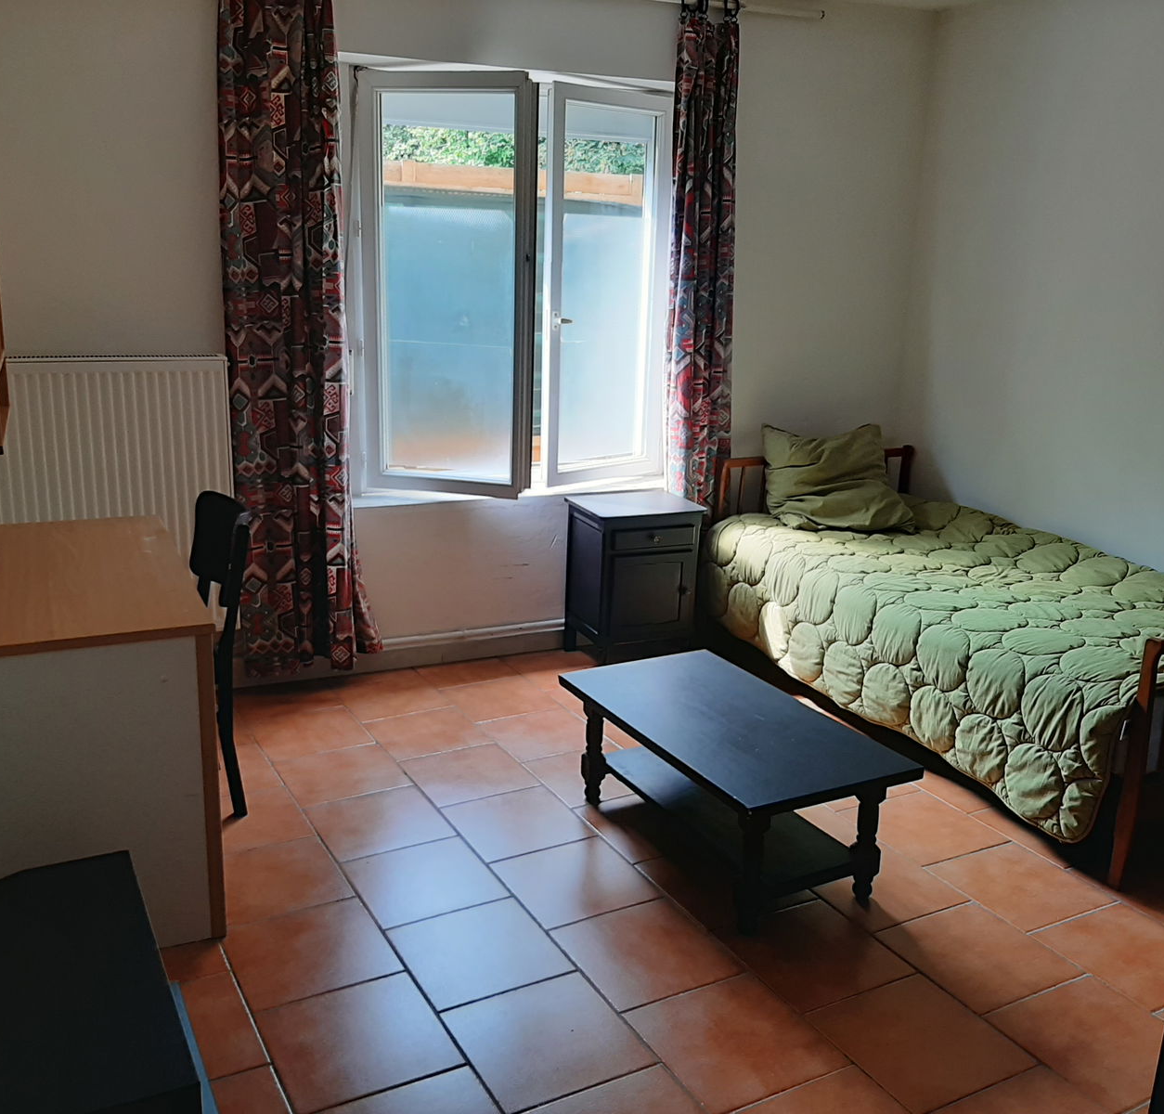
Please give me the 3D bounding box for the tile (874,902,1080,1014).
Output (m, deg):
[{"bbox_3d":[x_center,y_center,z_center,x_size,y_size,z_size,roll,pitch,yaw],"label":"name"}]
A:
[{"bbox_3d":[0.903,0.912,2.554,0.332,0.012,0.332,-6,16,-28],"label":"tile"}]

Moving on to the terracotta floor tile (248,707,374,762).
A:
[{"bbox_3d":[-0.881,0.578,3.636,0.332,0.012,0.332,-6,16,-28],"label":"terracotta floor tile"}]

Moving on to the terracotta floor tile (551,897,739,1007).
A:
[{"bbox_3d":[0.144,0.904,2.556,0.335,0.010,0.335,-6,16,-28],"label":"terracotta floor tile"}]

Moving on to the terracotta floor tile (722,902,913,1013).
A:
[{"bbox_3d":[0.526,0.911,2.571,0.335,0.010,0.335,-6,16,-28],"label":"terracotta floor tile"}]

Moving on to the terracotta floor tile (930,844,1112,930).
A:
[{"bbox_3d":[1.115,0.837,2.843,0.332,0.010,0.327,-7,17,-29],"label":"terracotta floor tile"}]

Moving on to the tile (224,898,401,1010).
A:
[{"bbox_3d":[-0.608,0.879,2.483,0.332,0.012,0.332,-6,16,-28],"label":"tile"}]

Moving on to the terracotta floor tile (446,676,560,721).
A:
[{"bbox_3d":[-0.306,0.517,4.018,0.335,0.010,0.335,-6,16,-28],"label":"terracotta floor tile"}]

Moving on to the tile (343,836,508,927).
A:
[{"bbox_3d":[-0.393,0.810,2.784,0.332,0.012,0.332,-6,16,-28],"label":"tile"}]

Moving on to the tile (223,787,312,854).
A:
[{"bbox_3d":[-0.944,0.736,3.092,0.335,0.010,0.335,-6,16,-28],"label":"tile"}]

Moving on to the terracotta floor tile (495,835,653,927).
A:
[{"bbox_3d":[-0.016,0.818,2.804,0.332,0.012,0.332,-6,16,-28],"label":"terracotta floor tile"}]

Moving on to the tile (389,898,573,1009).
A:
[{"bbox_3d":[-0.233,0.886,2.502,0.332,0.010,0.327,-7,17,-29],"label":"tile"}]

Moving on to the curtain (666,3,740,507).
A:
[{"bbox_3d":[0.477,-0.884,4.399,0.270,2.340,0.120,-5,16,-25],"label":"curtain"}]

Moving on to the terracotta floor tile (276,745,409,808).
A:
[{"bbox_3d":[-0.716,0.652,3.336,0.332,0.010,0.327,-7,17,-29],"label":"terracotta floor tile"}]

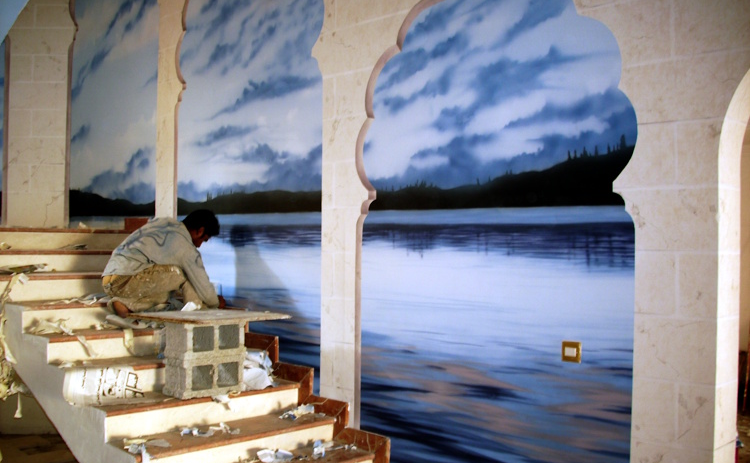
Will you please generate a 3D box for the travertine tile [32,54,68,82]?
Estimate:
[{"bbox_3d":[-2.690,-1.352,5.585,0.295,0.226,0.020,0,-2,0],"label":"travertine tile"}]

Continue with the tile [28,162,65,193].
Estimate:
[{"bbox_3d":[-2.700,-0.442,5.552,0.299,0.230,0.020,0,-2,0],"label":"tile"}]

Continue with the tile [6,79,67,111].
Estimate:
[{"bbox_3d":[-3.020,-1.214,6.041,0.521,0.248,0.022,0,0,-2],"label":"tile"}]

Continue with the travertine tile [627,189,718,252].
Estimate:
[{"bbox_3d":[1.157,-0.044,2.622,0.337,0.250,0.022,0,0,38],"label":"travertine tile"}]

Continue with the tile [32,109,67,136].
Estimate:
[{"bbox_3d":[-2.921,-0.972,6.044,0.305,0.247,0.022,0,0,-2],"label":"tile"}]

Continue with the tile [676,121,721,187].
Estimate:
[{"bbox_3d":[1.123,-0.268,2.332,0.140,0.229,0.020,-2,-3,40],"label":"tile"}]

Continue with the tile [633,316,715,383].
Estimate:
[{"bbox_3d":[1.054,0.415,2.365,0.281,0.232,0.020,-2,-3,40],"label":"tile"}]

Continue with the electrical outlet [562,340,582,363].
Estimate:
[{"bbox_3d":[0.826,0.508,2.825,0.085,0.086,0.012,0,0,37],"label":"electrical outlet"}]

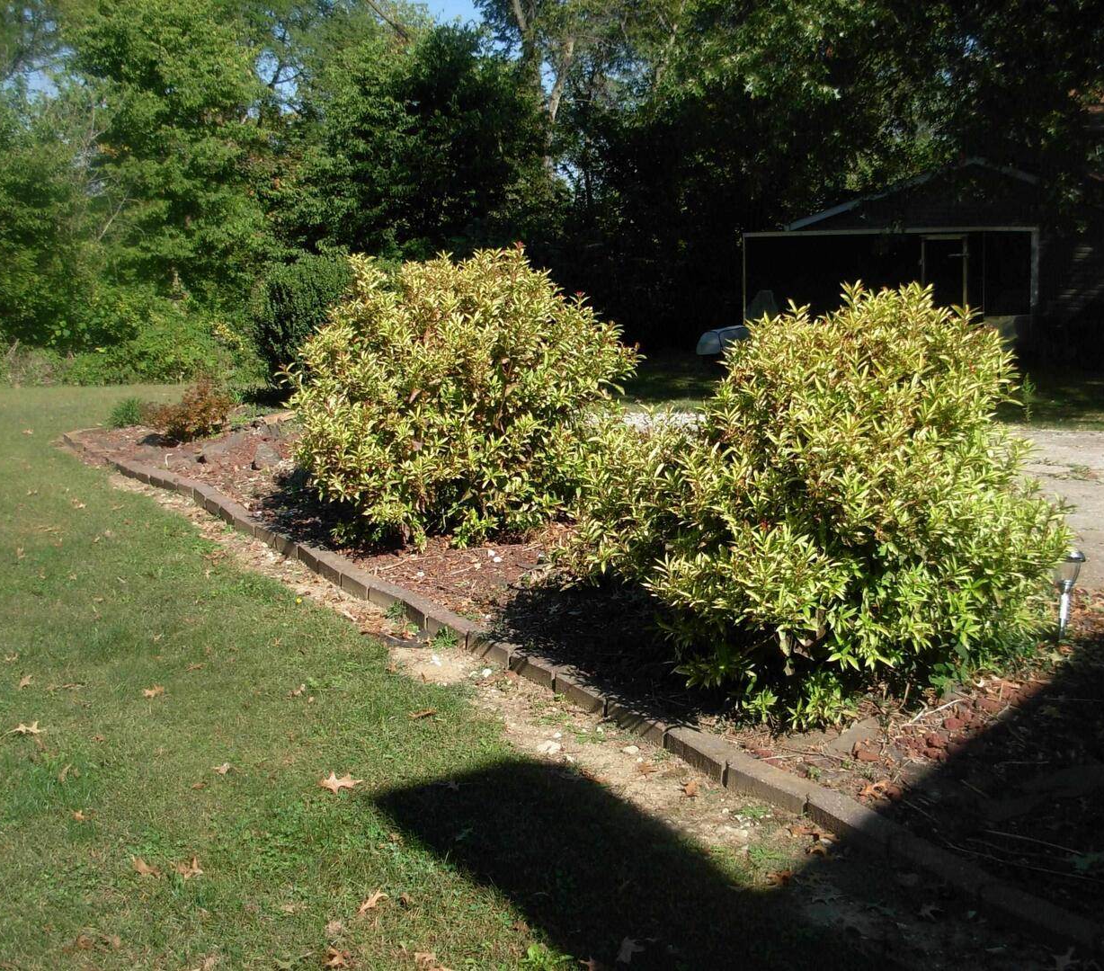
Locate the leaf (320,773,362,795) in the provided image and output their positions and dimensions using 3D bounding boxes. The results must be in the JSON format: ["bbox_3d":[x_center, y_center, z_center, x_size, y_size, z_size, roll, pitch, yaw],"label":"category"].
[{"bbox_3d":[-0.625,0.882,4.208,0.130,0.025,0.090,-2,9,-9],"label":"leaf"}]

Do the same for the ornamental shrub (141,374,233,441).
[{"bbox_3d":[-3.444,-0.773,13.361,0.820,0.570,0.700,-3,9,-14],"label":"ornamental shrub"}]

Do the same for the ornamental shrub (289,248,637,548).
[{"bbox_3d":[-0.540,-0.574,8.346,1.900,1.570,1.700,-2,9,-4],"label":"ornamental shrub"}]

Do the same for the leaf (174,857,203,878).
[{"bbox_3d":[-0.930,0.969,3.630,0.075,0.035,0.065,-3,9,-15],"label":"leaf"}]

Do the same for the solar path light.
[{"bbox_3d":[2.004,0.434,5.536,0.115,0.345,0.115,5,10,19],"label":"solar path light"}]

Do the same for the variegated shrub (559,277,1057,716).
[{"bbox_3d":[0.969,-0.039,5.185,1.720,1.400,1.500,1,9,11],"label":"variegated shrub"}]

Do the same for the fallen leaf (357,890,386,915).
[{"bbox_3d":[-0.434,0.996,3.409,0.060,0.030,0.110,2,9,17],"label":"fallen leaf"}]

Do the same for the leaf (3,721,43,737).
[{"bbox_3d":[-1.774,0.815,4.768,0.130,0.030,0.060,-4,9,-21],"label":"leaf"}]

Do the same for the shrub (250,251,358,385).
[{"bbox_3d":[-2.950,-2.013,18.081,1.800,1.700,1.700,-2,9,-9],"label":"shrub"}]

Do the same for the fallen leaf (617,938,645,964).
[{"bbox_3d":[0.174,1.028,3.159,0.070,0.020,0.080,-1,9,3],"label":"fallen leaf"}]

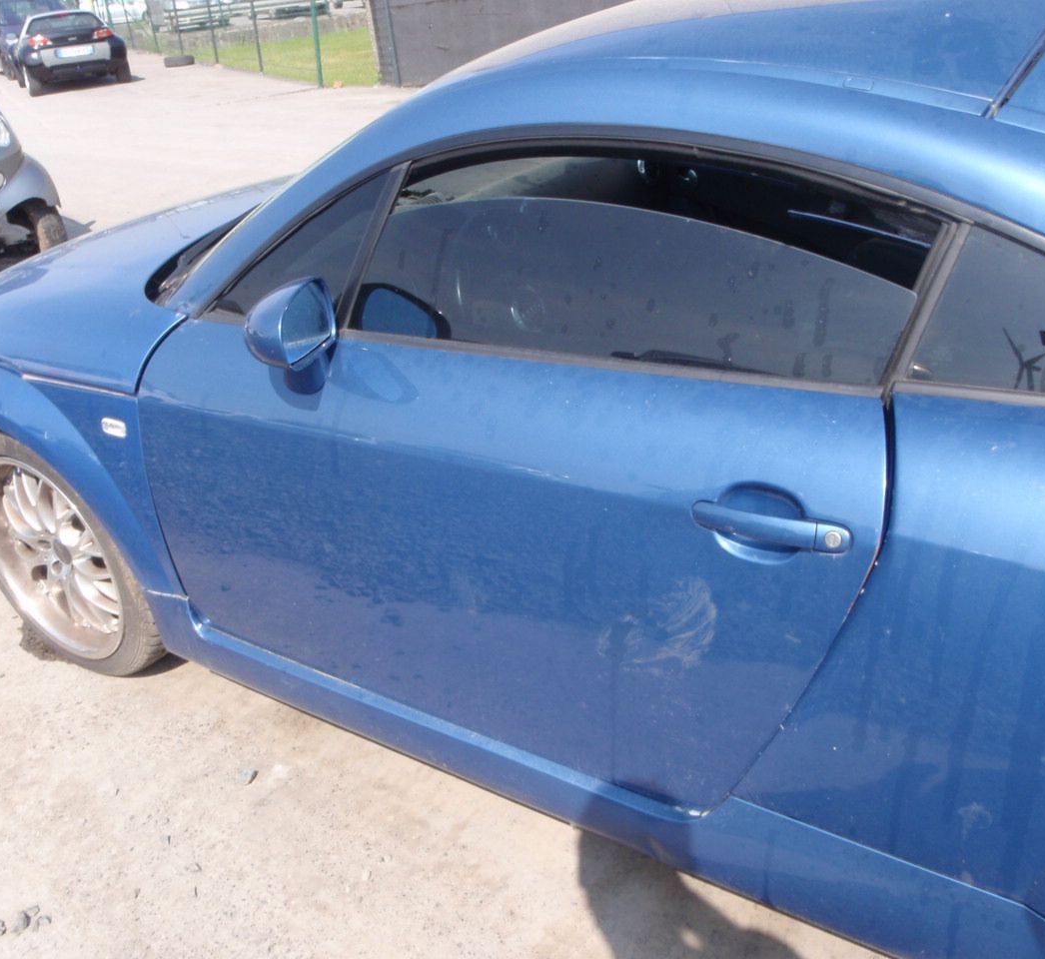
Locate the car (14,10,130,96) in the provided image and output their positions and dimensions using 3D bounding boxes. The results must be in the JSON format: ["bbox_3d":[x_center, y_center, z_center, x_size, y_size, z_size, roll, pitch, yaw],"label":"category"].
[{"bbox_3d":[-7.739,-7.295,17.528,1.615,1.192,3.427,-16,29,-22],"label":"car"}]

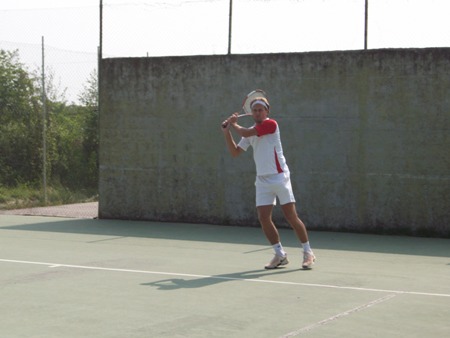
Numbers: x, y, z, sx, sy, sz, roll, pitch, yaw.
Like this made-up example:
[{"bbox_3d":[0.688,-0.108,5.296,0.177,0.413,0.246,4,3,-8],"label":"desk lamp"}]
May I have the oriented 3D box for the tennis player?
[{"bbox_3d":[0.461,0.148,11.300,0.760,1.810,0.720,-1,2,-42],"label":"tennis player"}]

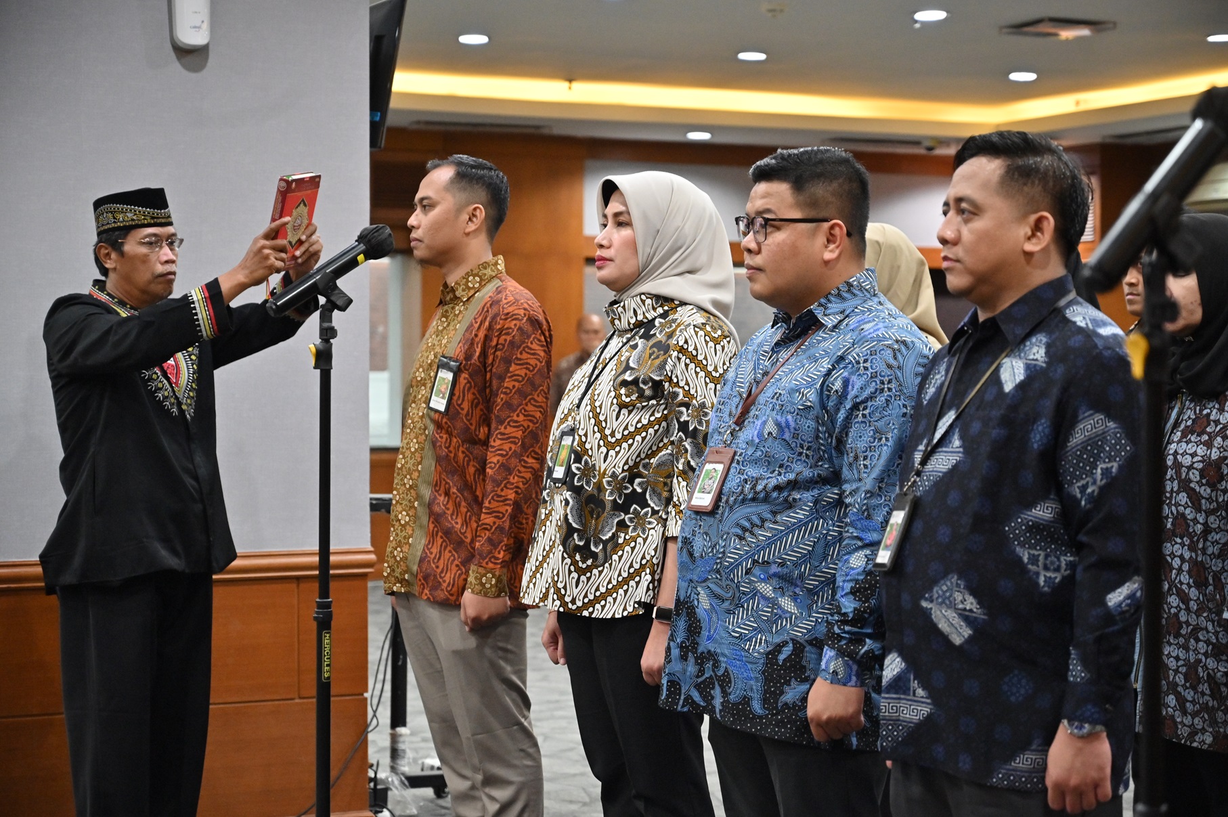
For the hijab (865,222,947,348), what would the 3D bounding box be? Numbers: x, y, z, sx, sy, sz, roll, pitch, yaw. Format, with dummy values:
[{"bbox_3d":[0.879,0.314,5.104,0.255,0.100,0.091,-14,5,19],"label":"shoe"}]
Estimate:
[{"bbox_3d":[0.567,-0.232,5.030,0.260,0.320,0.225,0,1,-25],"label":"hijab"}]

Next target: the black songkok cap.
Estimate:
[{"bbox_3d":[-1.030,-0.417,5.100,0.190,0.082,0.165,-11,-5,34],"label":"black songkok cap"}]

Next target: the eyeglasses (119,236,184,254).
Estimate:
[{"bbox_3d":[-1.012,-0.348,5.090,0.140,0.038,0.137,1,2,35],"label":"eyeglasses"}]

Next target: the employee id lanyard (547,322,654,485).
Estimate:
[{"bbox_3d":[0.009,-0.017,4.120,0.220,0.310,0.170,0,1,-23],"label":"employee id lanyard"}]

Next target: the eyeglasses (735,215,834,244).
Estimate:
[{"bbox_3d":[0.279,-0.274,3.680,0.142,0.043,0.142,0,1,-18],"label":"eyeglasses"}]

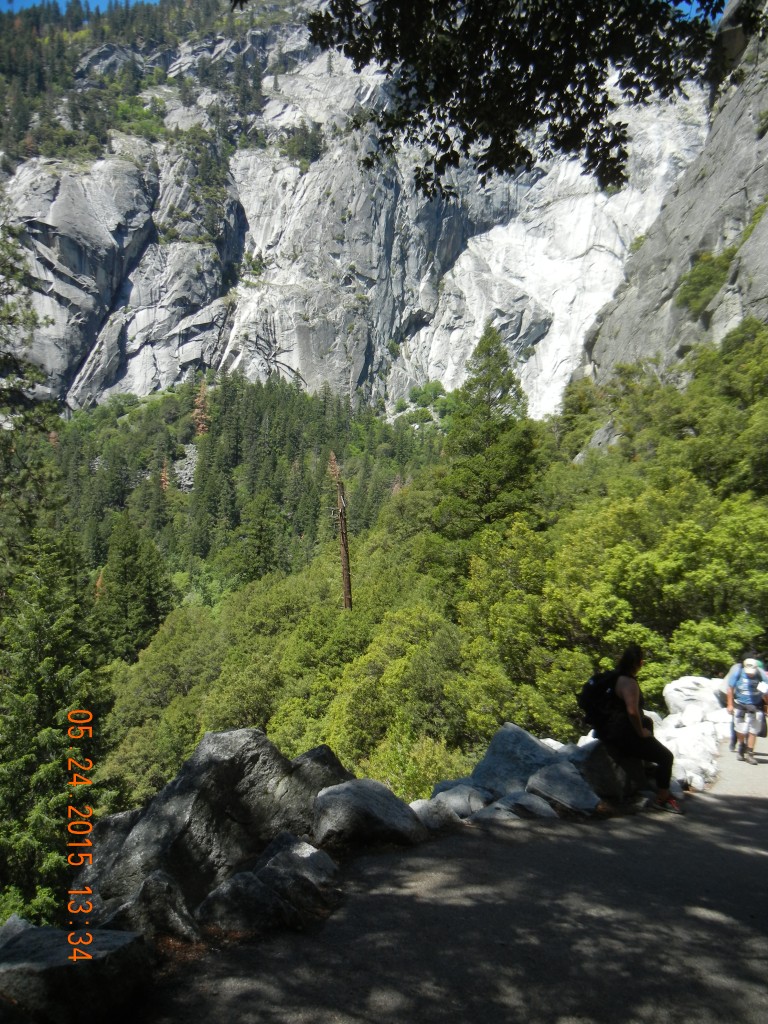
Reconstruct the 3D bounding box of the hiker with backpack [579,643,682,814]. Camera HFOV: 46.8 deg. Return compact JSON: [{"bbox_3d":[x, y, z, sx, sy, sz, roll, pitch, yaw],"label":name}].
[{"bbox_3d":[2.004,1.750,7.300,0.770,1.347,0.500,-2,-6,10],"label":"hiker with backpack"}]

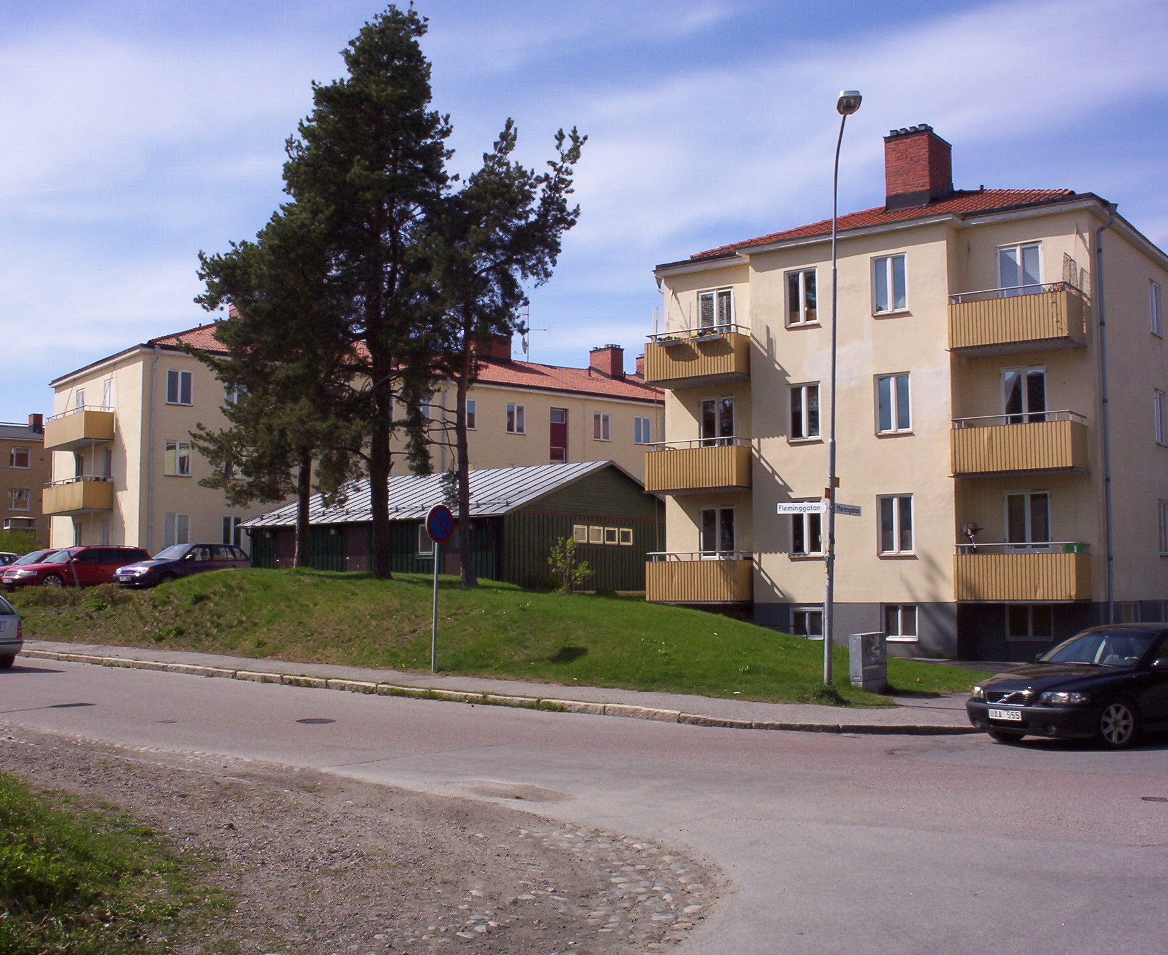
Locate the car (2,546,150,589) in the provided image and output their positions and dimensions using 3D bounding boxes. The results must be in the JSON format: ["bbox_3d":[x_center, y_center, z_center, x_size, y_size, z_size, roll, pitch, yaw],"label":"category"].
[{"bbox_3d":[-15.983,3.016,42.697,1.770,1.450,4.600,-3,-6,34],"label":"car"}]

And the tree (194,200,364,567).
[{"bbox_3d":[-7.289,-2.246,31.800,4.052,8.955,3.900,0,-5,0],"label":"tree"}]

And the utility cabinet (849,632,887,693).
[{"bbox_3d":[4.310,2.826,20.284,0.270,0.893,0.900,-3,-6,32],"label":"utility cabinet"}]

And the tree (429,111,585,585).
[{"bbox_3d":[-1.684,-2.751,28.632,3.432,10.111,3.400,0,-5,0],"label":"tree"}]

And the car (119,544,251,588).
[{"bbox_3d":[-12.617,2.806,42.113,1.690,1.470,4.350,-3,-6,30],"label":"car"}]

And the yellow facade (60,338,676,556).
[{"bbox_3d":[-9.126,0.615,62.763,27.000,9.500,11.000,4,-6,-37],"label":"yellow facade"}]

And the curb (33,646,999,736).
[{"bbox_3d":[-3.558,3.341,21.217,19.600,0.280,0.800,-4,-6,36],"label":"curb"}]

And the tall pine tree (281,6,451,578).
[{"bbox_3d":[-4.840,-4.243,29.660,3.756,12.945,3.700,0,-5,0],"label":"tall pine tree"}]

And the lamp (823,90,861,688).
[{"bbox_3d":[3.903,-1.363,20.126,0.330,9.124,0.800,3,-6,-30],"label":"lamp"}]

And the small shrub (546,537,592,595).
[{"bbox_3d":[-0.412,2.416,36.426,1.291,1.562,1.250,0,-5,0],"label":"small shrub"}]

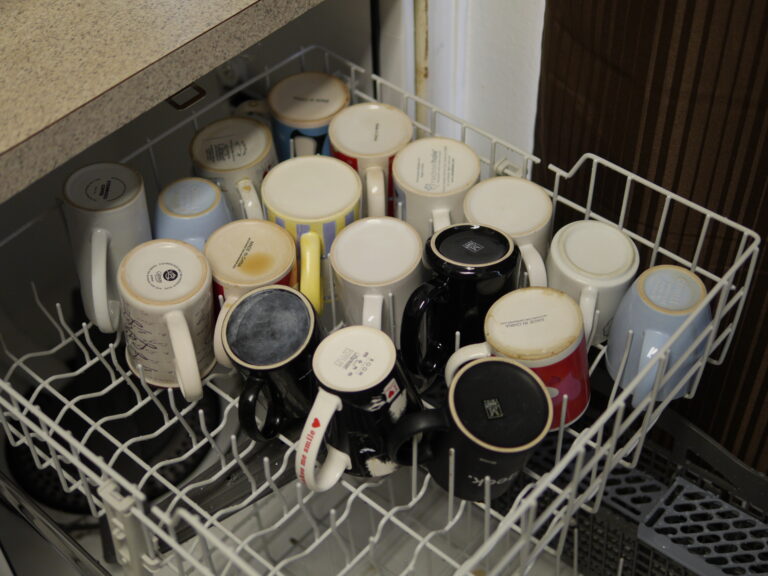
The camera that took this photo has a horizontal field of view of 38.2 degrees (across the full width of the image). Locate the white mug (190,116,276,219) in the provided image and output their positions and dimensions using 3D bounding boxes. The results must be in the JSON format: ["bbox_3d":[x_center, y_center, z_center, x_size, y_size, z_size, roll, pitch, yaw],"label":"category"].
[{"bbox_3d":[-0.138,-0.097,1.107,0.082,0.096,0.113,-19,48,-9],"label":"white mug"}]

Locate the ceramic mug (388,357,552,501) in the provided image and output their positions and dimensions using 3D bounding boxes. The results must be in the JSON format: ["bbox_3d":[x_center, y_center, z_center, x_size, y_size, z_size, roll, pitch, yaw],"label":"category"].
[{"bbox_3d":[0.065,0.116,0.895,0.120,0.090,0.084,-3,57,-17],"label":"ceramic mug"}]

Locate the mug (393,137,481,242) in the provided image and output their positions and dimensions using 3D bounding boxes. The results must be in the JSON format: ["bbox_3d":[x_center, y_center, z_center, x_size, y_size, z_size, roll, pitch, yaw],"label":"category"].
[{"bbox_3d":[0.051,-0.072,1.076,0.083,0.096,0.114,-4,49,-5],"label":"mug"}]

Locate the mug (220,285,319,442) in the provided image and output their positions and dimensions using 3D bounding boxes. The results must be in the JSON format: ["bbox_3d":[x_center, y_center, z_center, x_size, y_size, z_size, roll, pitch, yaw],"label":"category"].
[{"bbox_3d":[-0.096,0.072,0.966,0.082,0.097,0.118,14,64,17],"label":"mug"}]

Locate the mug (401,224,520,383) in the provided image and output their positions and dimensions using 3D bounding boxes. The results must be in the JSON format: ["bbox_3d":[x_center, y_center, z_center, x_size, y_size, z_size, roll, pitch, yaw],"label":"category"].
[{"bbox_3d":[0.063,0.015,0.987,0.114,0.114,0.082,-24,42,-33],"label":"mug"}]

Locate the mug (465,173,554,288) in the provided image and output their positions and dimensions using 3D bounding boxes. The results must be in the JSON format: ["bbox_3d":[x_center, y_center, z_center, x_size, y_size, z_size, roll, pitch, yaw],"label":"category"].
[{"bbox_3d":[0.123,-0.033,1.060,0.083,0.096,0.117,-16,48,-14],"label":"mug"}]

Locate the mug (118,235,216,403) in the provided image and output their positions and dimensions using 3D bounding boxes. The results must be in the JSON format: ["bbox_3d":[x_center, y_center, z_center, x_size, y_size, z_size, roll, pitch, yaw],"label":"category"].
[{"bbox_3d":[-0.183,0.035,0.969,0.083,0.119,0.119,-14,57,-16],"label":"mug"}]

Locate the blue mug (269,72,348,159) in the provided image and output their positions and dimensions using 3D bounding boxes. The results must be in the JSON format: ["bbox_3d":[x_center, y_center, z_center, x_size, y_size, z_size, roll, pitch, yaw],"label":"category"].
[{"bbox_3d":[-0.078,-0.153,1.168,0.083,0.096,0.114,3,48,2],"label":"blue mug"}]

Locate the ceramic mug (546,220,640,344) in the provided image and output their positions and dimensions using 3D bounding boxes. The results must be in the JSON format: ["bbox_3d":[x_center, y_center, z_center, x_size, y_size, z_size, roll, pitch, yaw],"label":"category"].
[{"bbox_3d":[0.182,0.009,1.014,0.081,0.093,0.112,8,50,-2],"label":"ceramic mug"}]

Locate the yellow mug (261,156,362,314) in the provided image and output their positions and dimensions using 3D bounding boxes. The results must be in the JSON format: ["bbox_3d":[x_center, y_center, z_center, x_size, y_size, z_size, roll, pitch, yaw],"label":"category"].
[{"bbox_3d":[-0.068,-0.044,1.050,0.093,0.100,0.130,-1,46,-5],"label":"yellow mug"}]

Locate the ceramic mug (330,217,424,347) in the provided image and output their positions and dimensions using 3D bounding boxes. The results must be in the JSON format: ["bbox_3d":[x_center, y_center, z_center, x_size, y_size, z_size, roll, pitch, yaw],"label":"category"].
[{"bbox_3d":[-0.005,0.011,0.997,0.083,0.096,0.117,1,49,5],"label":"ceramic mug"}]

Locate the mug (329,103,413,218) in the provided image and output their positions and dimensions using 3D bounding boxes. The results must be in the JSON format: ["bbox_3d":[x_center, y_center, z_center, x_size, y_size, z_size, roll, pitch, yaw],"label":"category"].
[{"bbox_3d":[-0.012,-0.111,1.118,0.083,0.096,0.117,-3,47,-4],"label":"mug"}]

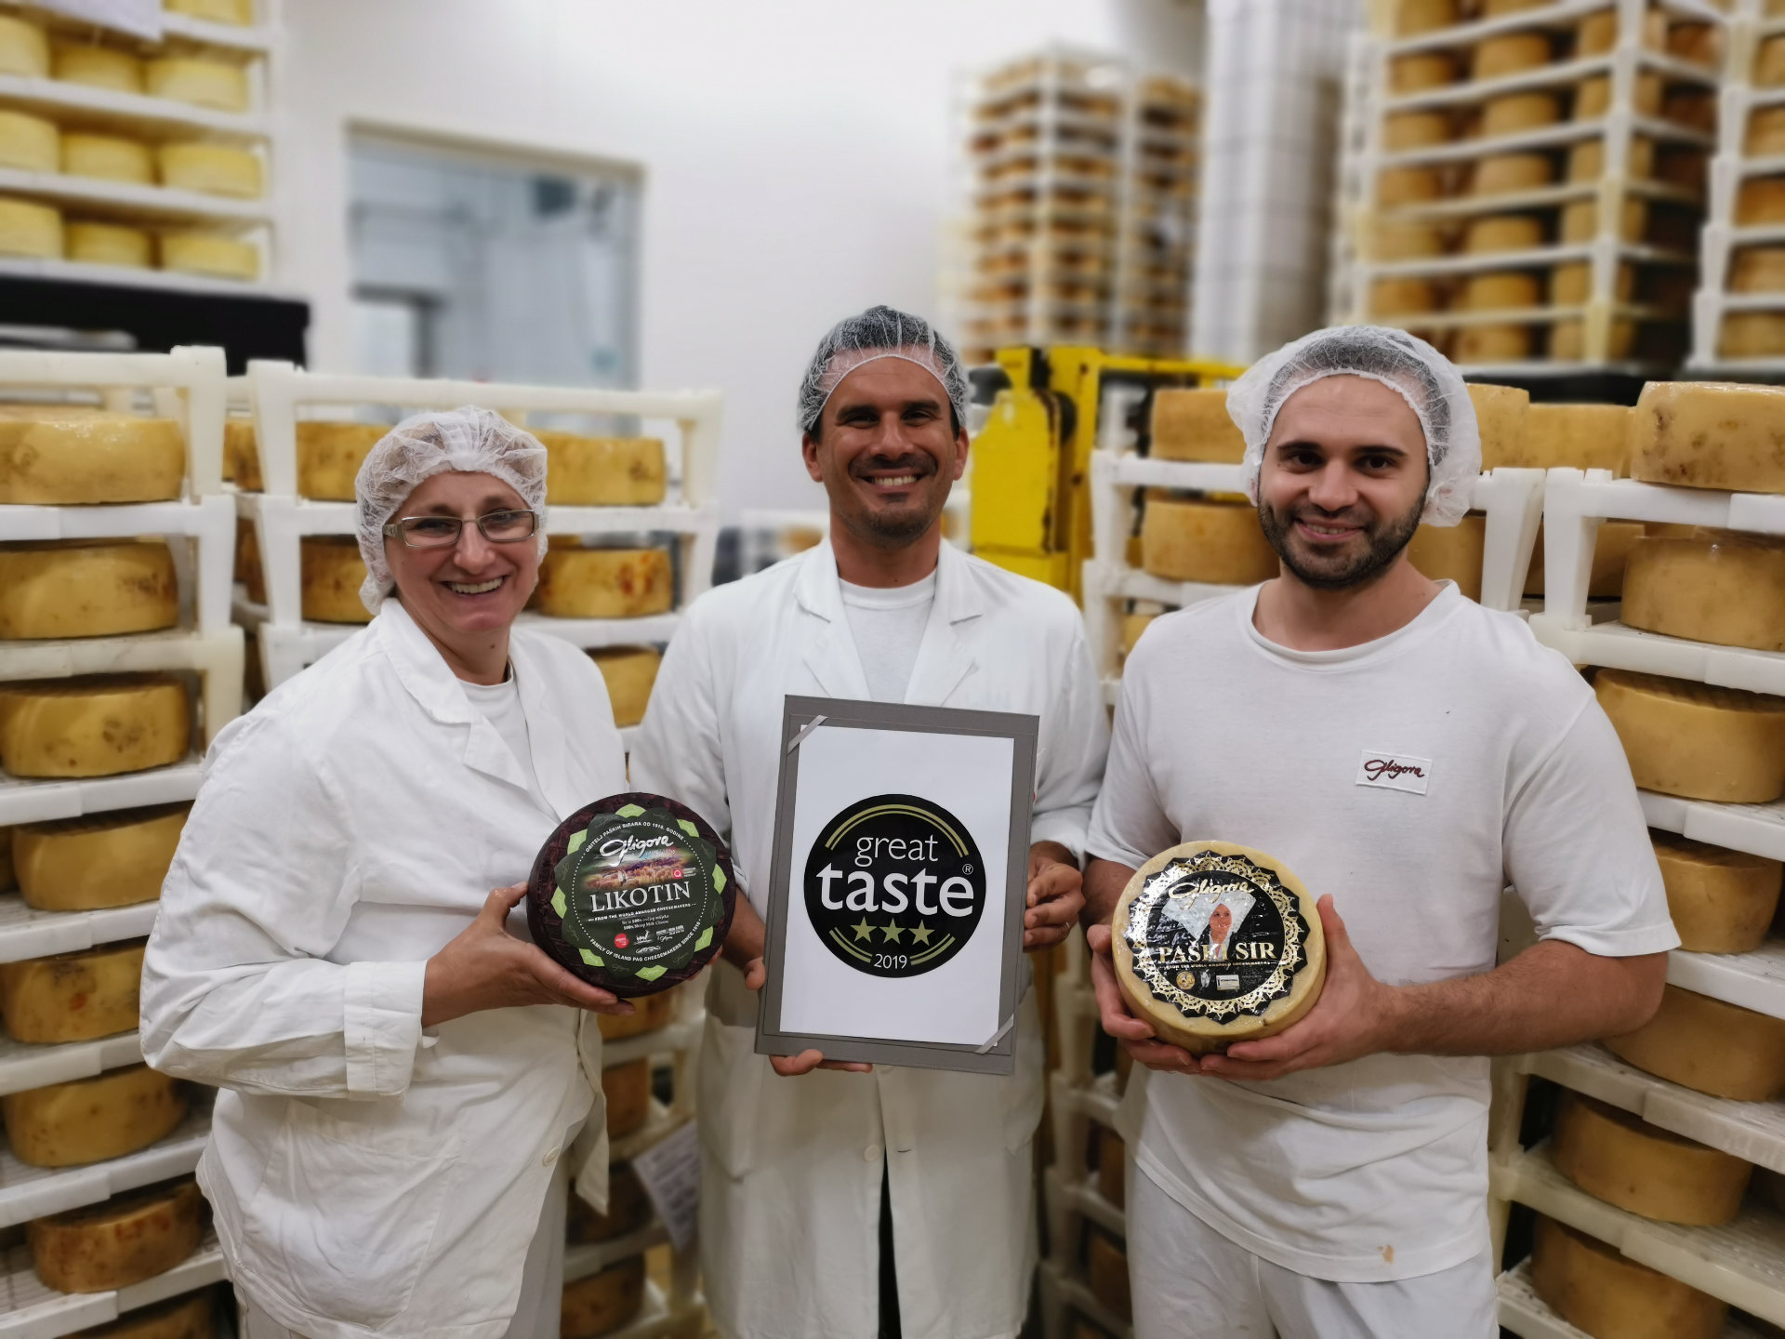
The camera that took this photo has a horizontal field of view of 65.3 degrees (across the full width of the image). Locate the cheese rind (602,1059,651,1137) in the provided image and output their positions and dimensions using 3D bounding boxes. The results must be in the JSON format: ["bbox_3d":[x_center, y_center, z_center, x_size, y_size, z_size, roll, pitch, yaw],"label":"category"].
[{"bbox_3d":[-0.425,0.557,1.900,0.185,0.087,0.185,2,10,0],"label":"cheese rind"}]

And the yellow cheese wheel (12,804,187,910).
[{"bbox_3d":[-0.904,0.206,1.607,0.185,0.087,0.185,2,10,0],"label":"yellow cheese wheel"}]

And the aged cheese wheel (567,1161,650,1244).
[{"bbox_3d":[-0.455,0.770,2.093,0.182,0.091,0.182,0,11,-12],"label":"aged cheese wheel"}]

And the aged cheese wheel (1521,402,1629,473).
[{"bbox_3d":[0.795,-0.276,1.713,0.182,0.091,0.182,7,11,24],"label":"aged cheese wheel"}]

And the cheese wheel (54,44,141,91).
[{"bbox_3d":[-1.485,-1.095,2.594,0.174,0.089,0.174,-4,12,-29],"label":"cheese wheel"}]

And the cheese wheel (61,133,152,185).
[{"bbox_3d":[-1.483,-0.944,2.622,0.174,0.089,0.174,-4,12,-28],"label":"cheese wheel"}]

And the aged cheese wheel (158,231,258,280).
[{"bbox_3d":[-1.325,-0.790,2.700,0.174,0.089,0.174,-3,12,-25],"label":"aged cheese wheel"}]

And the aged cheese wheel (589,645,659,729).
[{"bbox_3d":[-0.391,0.015,1.800,0.185,0.087,0.185,2,10,0],"label":"aged cheese wheel"}]

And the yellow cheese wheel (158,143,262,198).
[{"bbox_3d":[-1.307,-0.944,2.672,0.174,0.089,0.174,-3,12,-25],"label":"yellow cheese wheel"}]

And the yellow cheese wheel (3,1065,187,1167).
[{"bbox_3d":[-0.921,0.489,1.618,0.185,0.087,0.185,2,10,0],"label":"yellow cheese wheel"}]

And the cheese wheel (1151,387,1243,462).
[{"bbox_3d":[0.456,-0.329,1.909,0.189,0.099,0.189,4,11,13],"label":"cheese wheel"}]

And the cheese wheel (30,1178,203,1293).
[{"bbox_3d":[-0.904,0.639,1.627,0.174,0.082,0.174,2,10,0],"label":"cheese wheel"}]

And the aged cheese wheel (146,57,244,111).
[{"bbox_3d":[-1.333,-1.127,2.664,0.176,0.077,0.176,2,10,0],"label":"aged cheese wheel"}]

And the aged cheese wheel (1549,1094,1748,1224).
[{"bbox_3d":[0.836,0.521,1.536,0.182,0.088,0.182,8,12,30],"label":"aged cheese wheel"}]

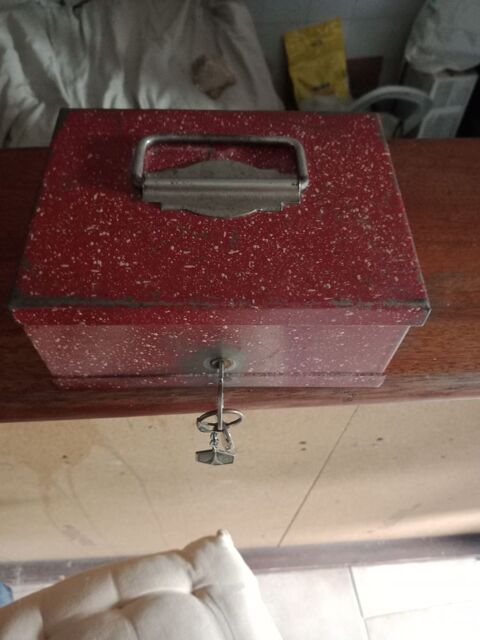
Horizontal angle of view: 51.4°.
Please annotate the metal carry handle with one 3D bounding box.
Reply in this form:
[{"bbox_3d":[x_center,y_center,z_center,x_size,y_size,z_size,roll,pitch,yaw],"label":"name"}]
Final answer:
[{"bbox_3d":[-0.011,-0.089,0.295,0.102,0.010,0.069,0,57,-3],"label":"metal carry handle"}]

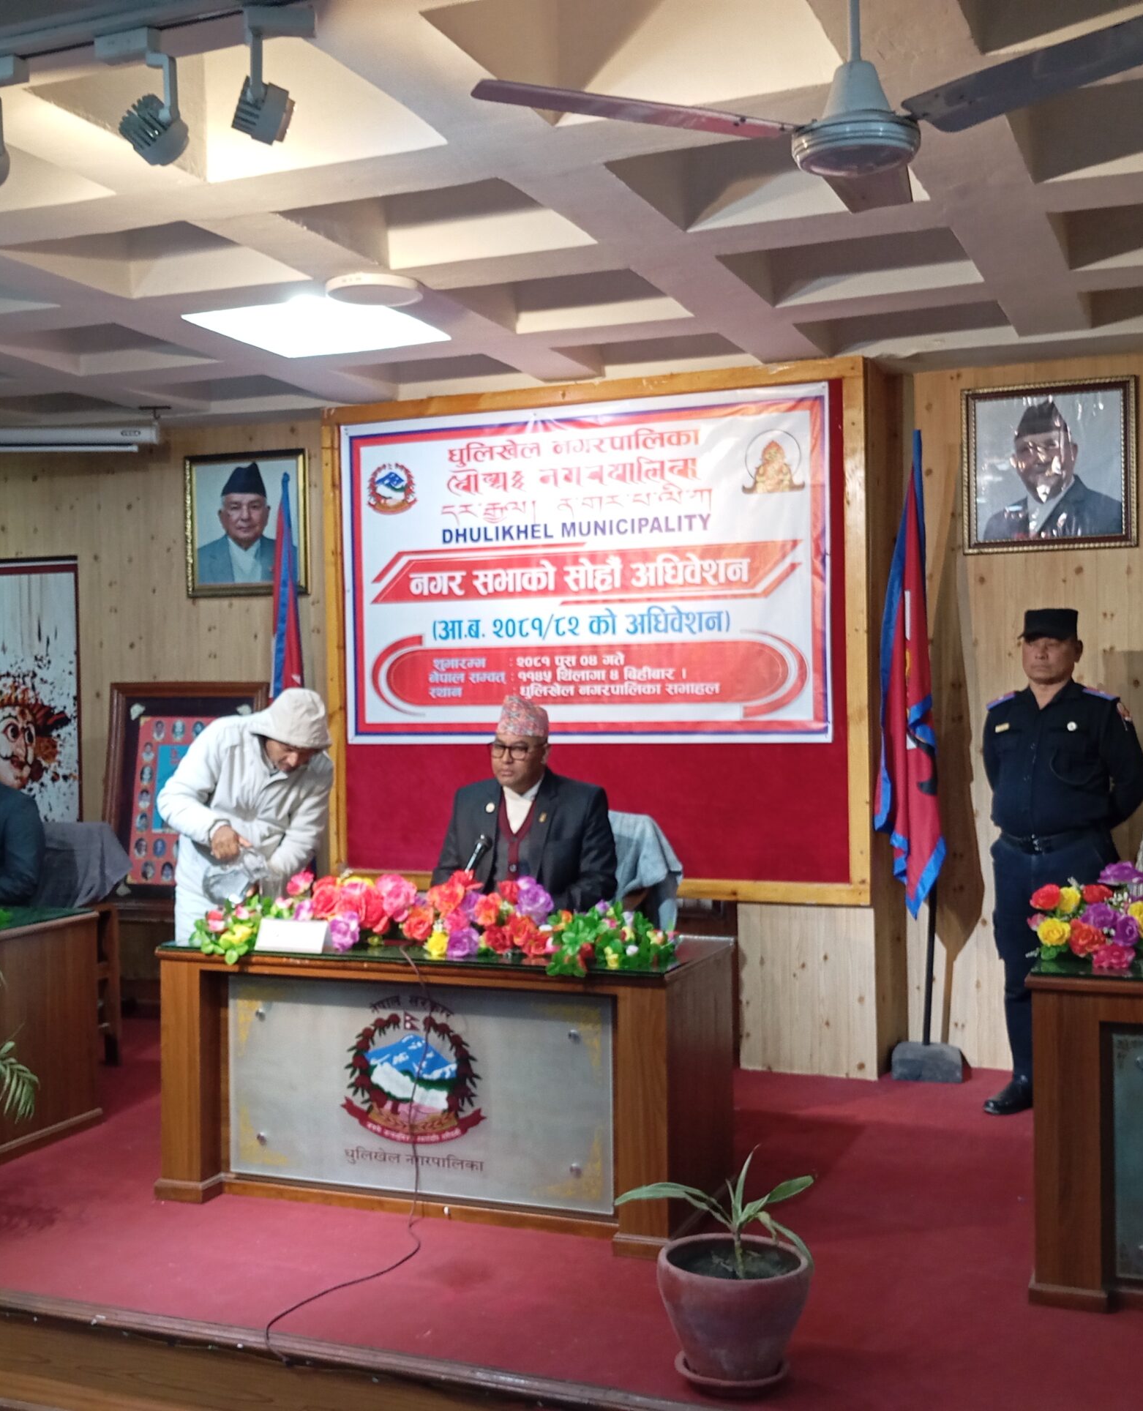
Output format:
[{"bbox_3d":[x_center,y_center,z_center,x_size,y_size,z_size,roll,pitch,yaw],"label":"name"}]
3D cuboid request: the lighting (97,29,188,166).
[{"bbox_3d":[-0.766,-1.075,2.705,0.140,0.230,0.140,-1,0,37],"label":"lighting"}]

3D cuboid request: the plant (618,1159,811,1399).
[{"bbox_3d":[0.297,1.177,3.195,0.412,0.480,0.363,-1,0,6],"label":"plant"}]

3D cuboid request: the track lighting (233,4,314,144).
[{"bbox_3d":[-0.546,-1.130,2.714,0.140,0.230,0.120,-1,0,-19],"label":"track lighting"}]

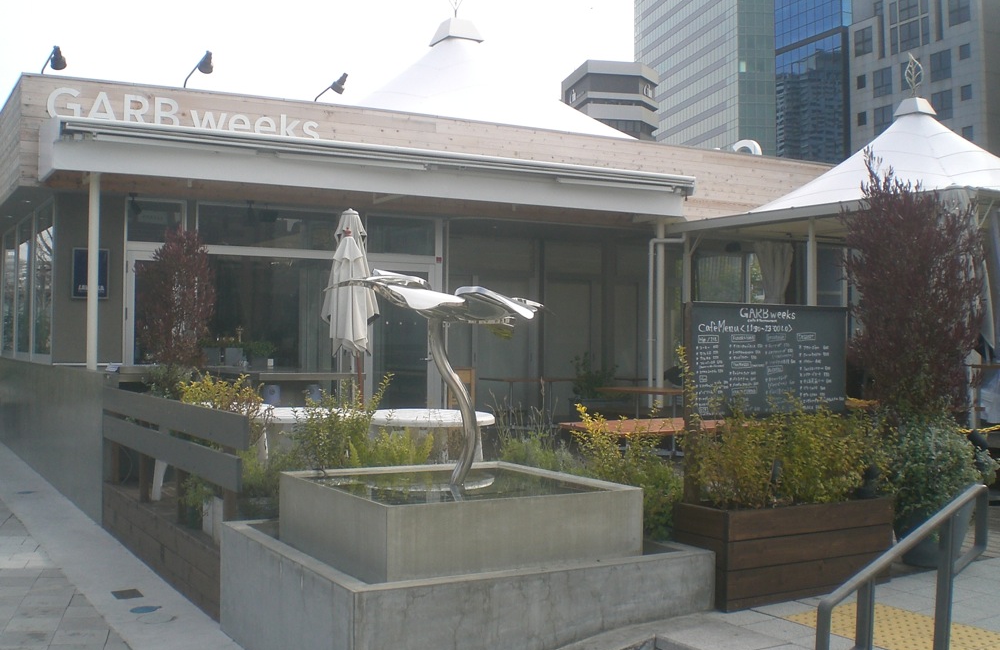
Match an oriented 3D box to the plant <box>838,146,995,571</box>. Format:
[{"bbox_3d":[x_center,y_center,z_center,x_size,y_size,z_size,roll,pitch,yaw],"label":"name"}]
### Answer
[{"bbox_3d":[2.415,0.200,6.350,0.850,2.360,0.820,1,-1,-30],"label":"plant"}]

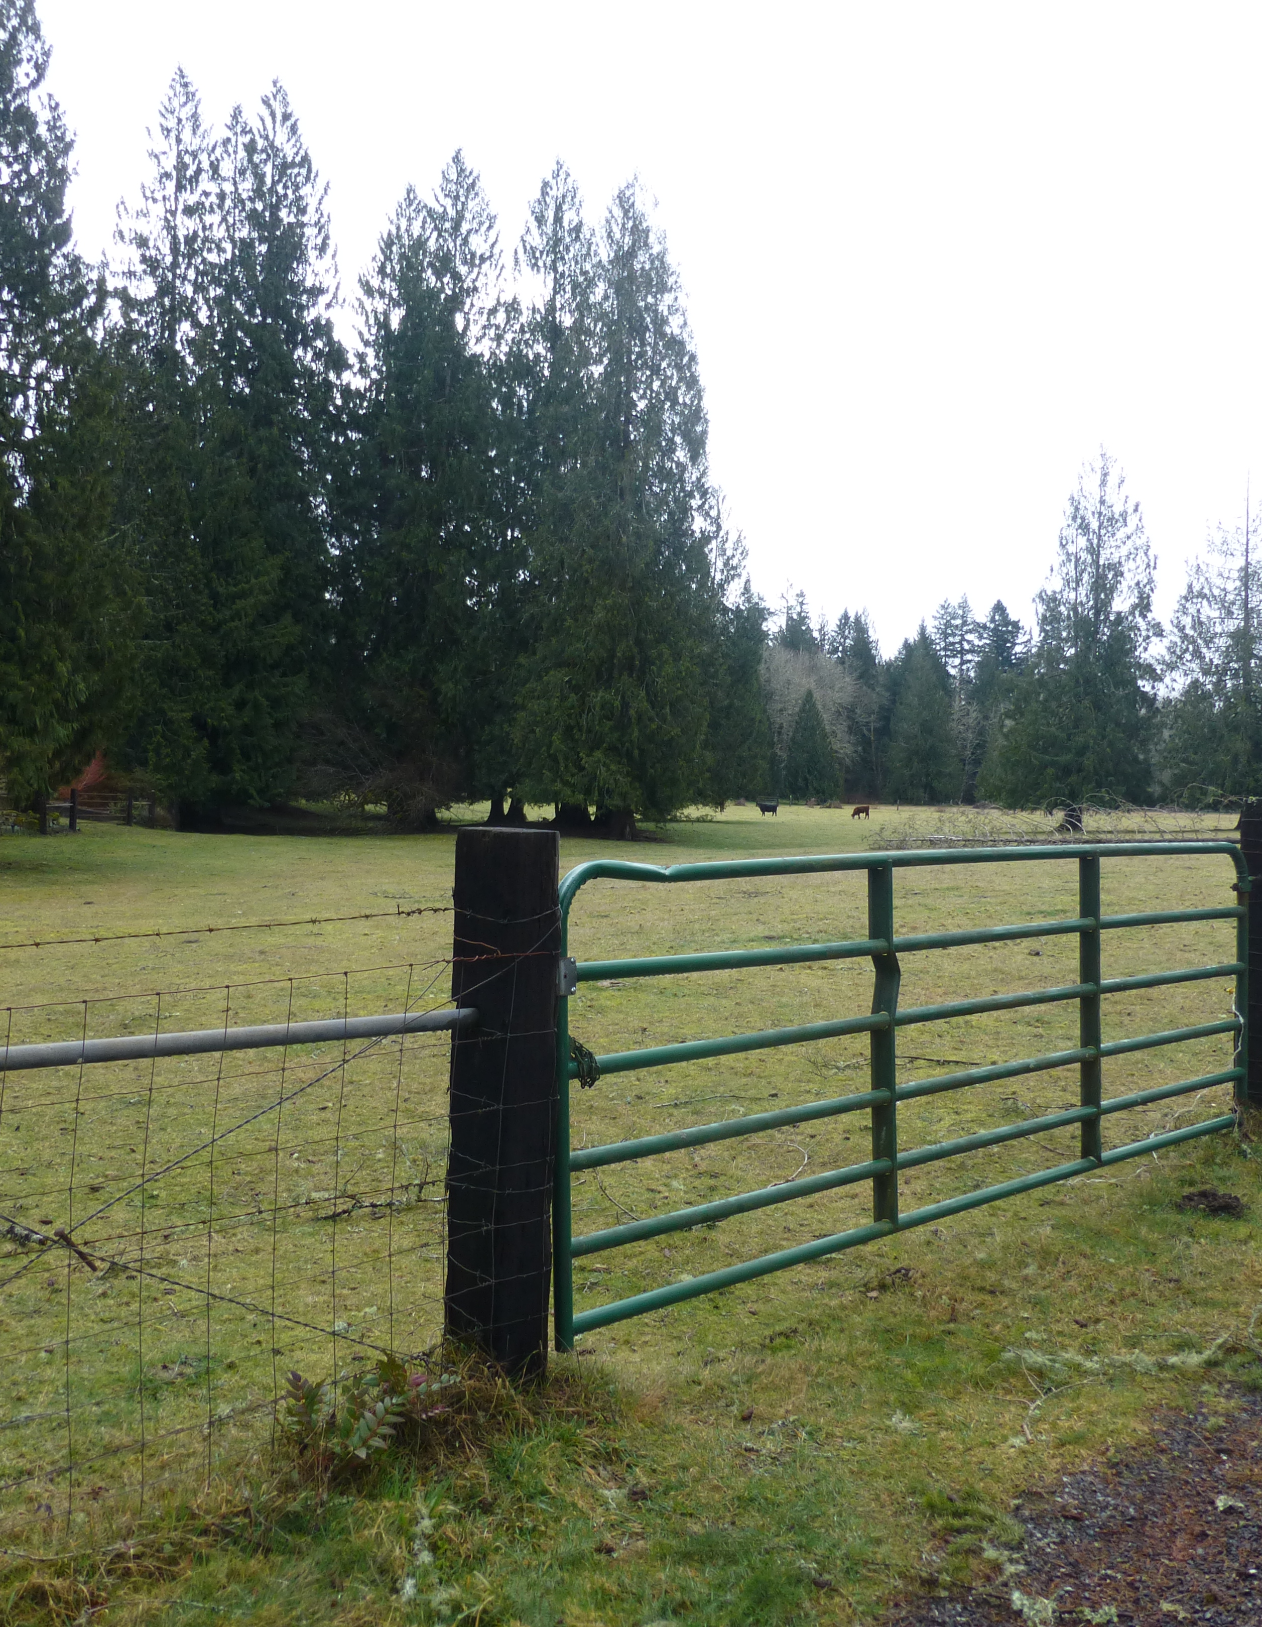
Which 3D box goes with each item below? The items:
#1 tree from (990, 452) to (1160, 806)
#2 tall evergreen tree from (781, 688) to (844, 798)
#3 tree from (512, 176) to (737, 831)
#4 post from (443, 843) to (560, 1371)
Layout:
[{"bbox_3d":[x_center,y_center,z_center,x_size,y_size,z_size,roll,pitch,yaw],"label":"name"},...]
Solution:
[{"bbox_3d":[24.940,-9.749,84.000,9.465,21.107,8.992,1,1,0],"label":"tree"},{"bbox_3d":[20.304,-7.758,170.000,6.896,13.409,6.551,1,1,0],"label":"tall evergreen tree"},{"bbox_3d":[-0.144,-10.372,51.000,7.356,22.411,6.988,1,1,0],"label":"tree"},{"bbox_3d":[-0.335,0.737,3.940,0.180,1.390,0.230,0,1,-44],"label":"post"}]

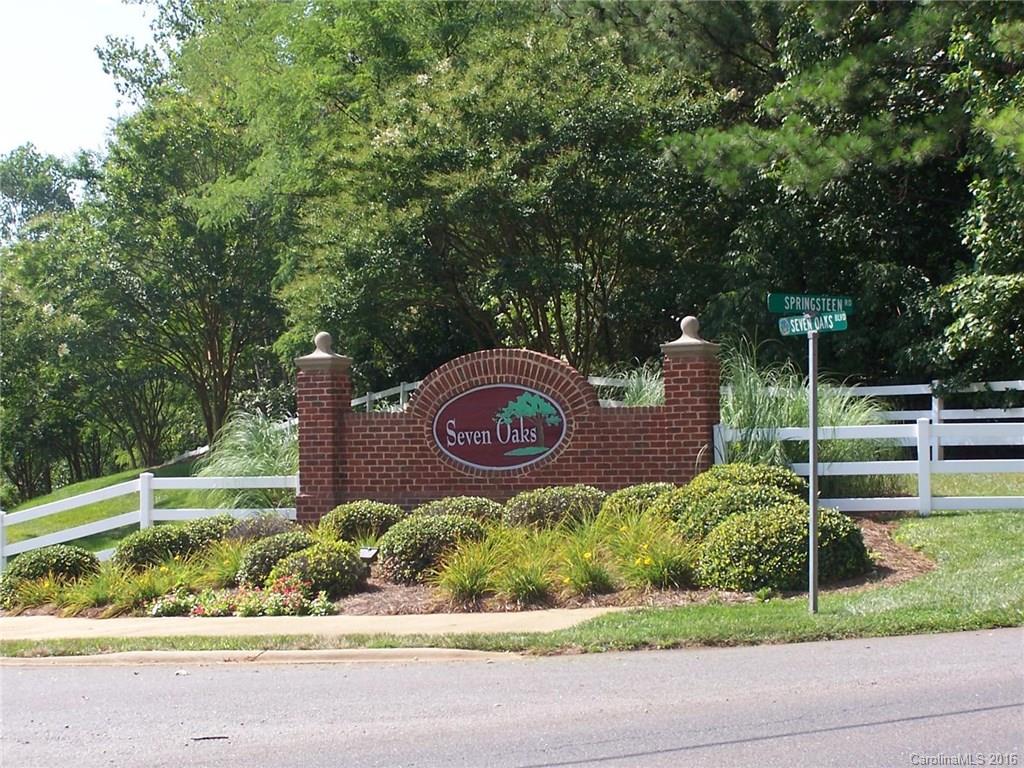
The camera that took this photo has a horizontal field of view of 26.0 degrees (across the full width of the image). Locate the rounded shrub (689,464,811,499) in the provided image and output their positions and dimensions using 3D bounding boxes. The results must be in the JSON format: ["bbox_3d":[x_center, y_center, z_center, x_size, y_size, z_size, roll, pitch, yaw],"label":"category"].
[{"bbox_3d":[2.557,1.232,24.300,1.336,0.723,1.250,-2,-1,25],"label":"rounded shrub"}]

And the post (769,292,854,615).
[{"bbox_3d":[2.515,0.583,18.600,0.900,2.700,0.770,0,-2,-43],"label":"post"}]

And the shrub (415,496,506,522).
[{"bbox_3d":[-0.641,1.541,26.100,1.082,0.412,1.000,-1,-1,0],"label":"shrub"}]

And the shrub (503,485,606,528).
[{"bbox_3d":[0.487,1.428,25.400,1.191,0.532,1.100,-1,-1,0],"label":"shrub"}]

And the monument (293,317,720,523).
[{"bbox_3d":[-0.135,0.498,26.831,5.470,2.425,0.560,-2,-1,25],"label":"monument"}]

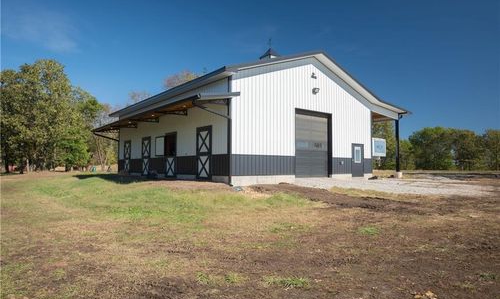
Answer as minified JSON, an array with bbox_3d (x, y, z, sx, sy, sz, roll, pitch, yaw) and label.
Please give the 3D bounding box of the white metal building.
[{"bbox_3d":[-0.311,-1.580,23.711,17.300,7.330,15.900,3,-4,-39],"label":"white metal building"}]

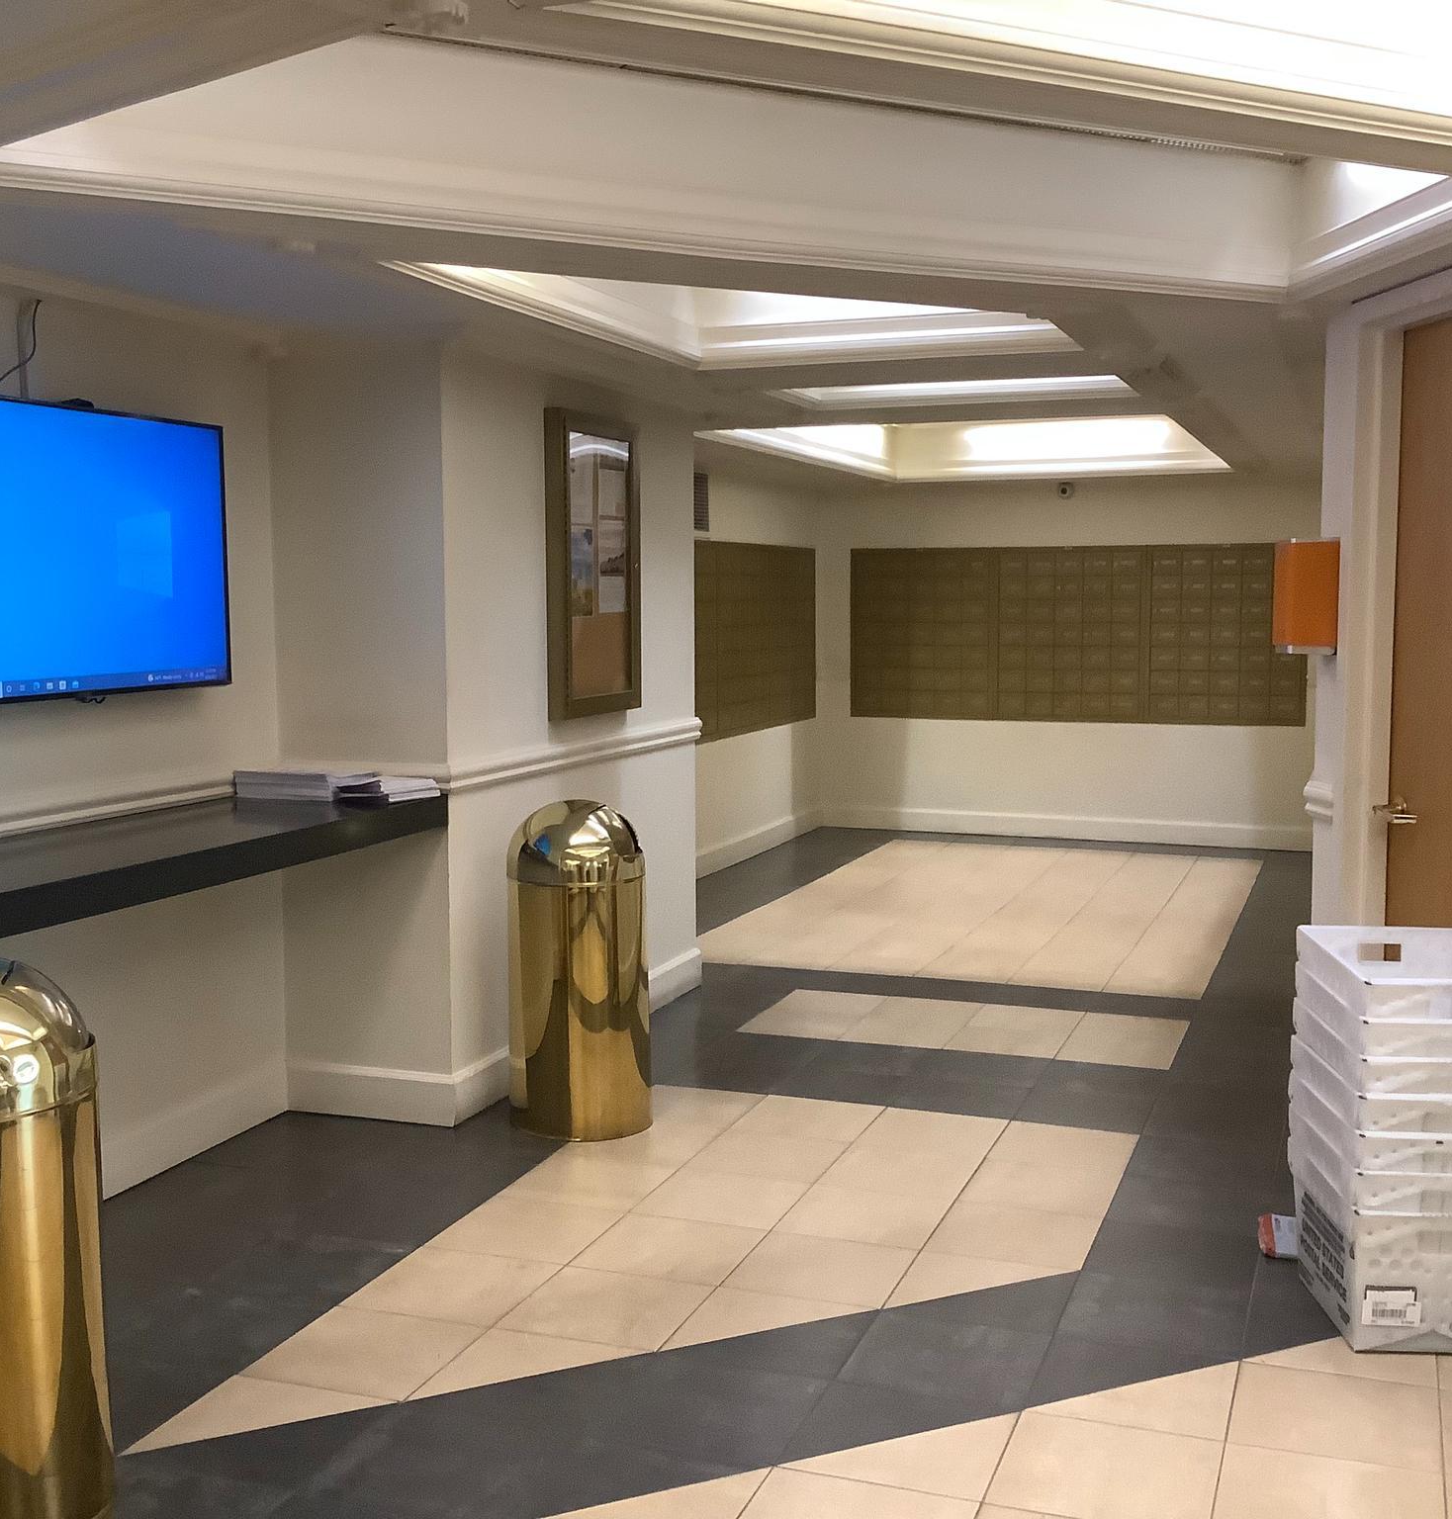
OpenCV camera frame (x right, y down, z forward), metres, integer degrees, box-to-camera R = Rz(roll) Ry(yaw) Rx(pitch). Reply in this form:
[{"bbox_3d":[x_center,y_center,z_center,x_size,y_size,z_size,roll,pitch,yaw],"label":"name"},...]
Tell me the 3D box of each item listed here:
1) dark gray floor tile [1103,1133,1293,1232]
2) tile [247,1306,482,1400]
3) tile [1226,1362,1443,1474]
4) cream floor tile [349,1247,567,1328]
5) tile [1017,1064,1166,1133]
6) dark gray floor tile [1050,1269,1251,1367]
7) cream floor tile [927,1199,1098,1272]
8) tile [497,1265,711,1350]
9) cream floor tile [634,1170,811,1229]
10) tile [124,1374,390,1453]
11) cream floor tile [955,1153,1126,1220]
[{"bbox_3d":[1.184,1.061,4.536,0.369,0.010,0.707,2,6,20],"label":"dark gray floor tile"},{"bbox_3d":[-0.676,1.123,3.429,0.340,0.010,0.342,2,6,20],"label":"tile"},{"bbox_3d":[1.096,1.180,3.259,0.355,0.010,0.354,2,6,20],"label":"tile"},{"bbox_3d":[-0.562,1.099,3.779,0.343,0.010,0.342,2,6,20],"label":"cream floor tile"},{"bbox_3d":[1.052,0.960,5.187,0.340,0.010,0.683,2,6,20],"label":"tile"},{"bbox_3d":[0.880,1.137,3.709,0.355,0.010,0.354,2,6,20],"label":"dark gray floor tile"},{"bbox_3d":[0.647,1.066,4.054,0.340,0.010,0.342,2,6,20],"label":"cream floor tile"},{"bbox_3d":[-0.242,1.125,3.715,0.350,0.010,0.350,2,6,20],"label":"tile"},{"bbox_3d":[-0.002,1.049,4.309,0.343,0.010,0.342,2,6,20],"label":"cream floor tile"},{"bbox_3d":[-0.797,1.160,3.132,0.343,0.010,0.342,2,6,20],"label":"tile"},{"bbox_3d":[0.763,1.036,4.378,0.340,0.010,0.342,2,6,20],"label":"cream floor tile"}]

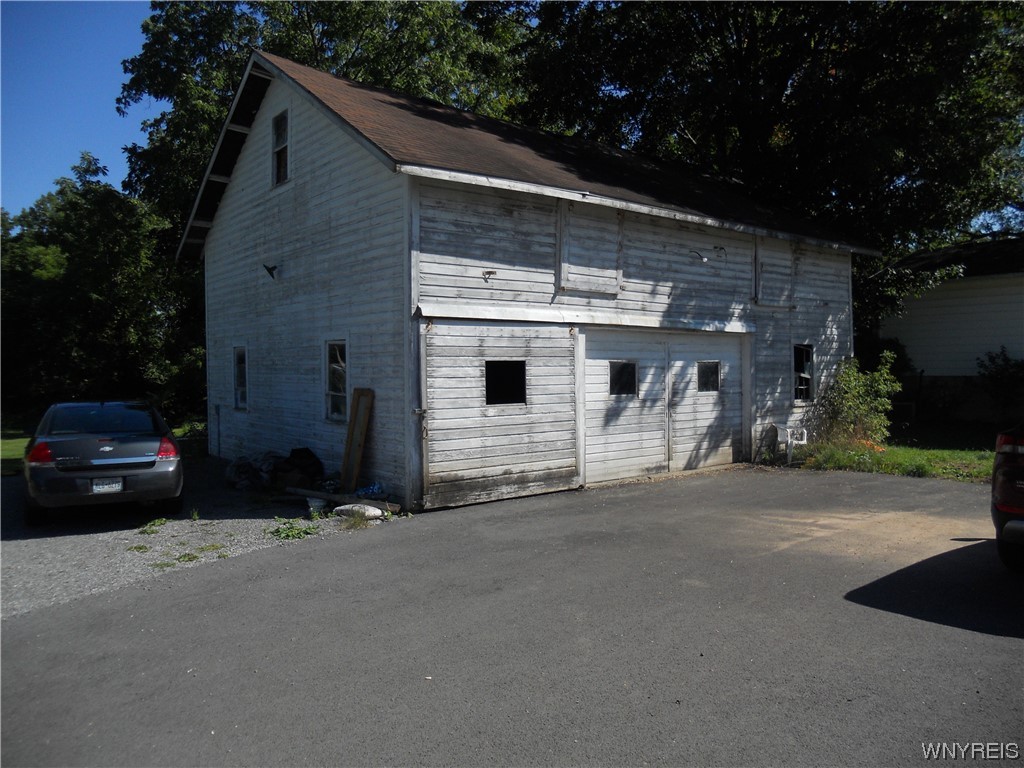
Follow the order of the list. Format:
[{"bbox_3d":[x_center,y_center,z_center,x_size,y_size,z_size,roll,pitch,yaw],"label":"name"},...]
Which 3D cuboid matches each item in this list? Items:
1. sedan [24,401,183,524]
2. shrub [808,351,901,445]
[{"bbox_3d":[-5.930,1.010,11.570,1.860,1.490,5.080,-1,1,-28],"label":"sedan"},{"bbox_3d":[6.861,0.290,16.000,1.750,1.930,1.550,0,1,23],"label":"shrub"}]

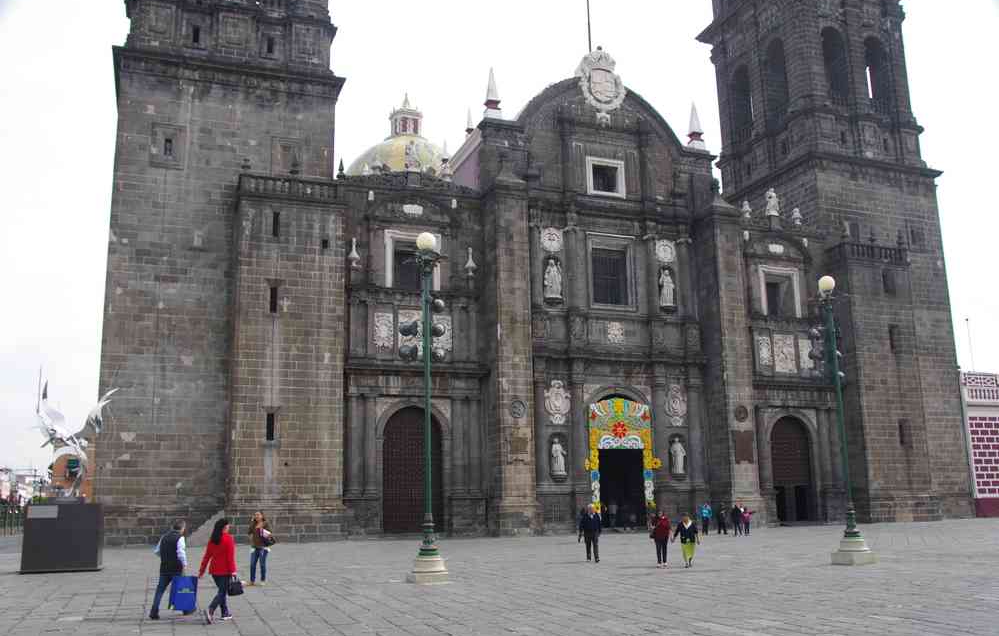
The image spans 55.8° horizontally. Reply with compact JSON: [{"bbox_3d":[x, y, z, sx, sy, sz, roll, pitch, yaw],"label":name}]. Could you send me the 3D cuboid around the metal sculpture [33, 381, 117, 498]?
[{"bbox_3d":[-13.353,3.876,29.770,2.158,3.463,1.800,4,-12,-23],"label":"metal sculpture"}]

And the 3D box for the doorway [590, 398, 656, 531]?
[{"bbox_3d":[7.848,9.450,62.281,4.790,8.676,1.200,4,-12,-23],"label":"doorway"}]

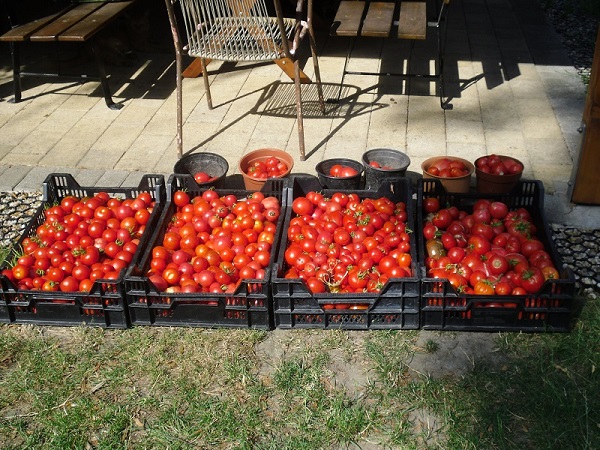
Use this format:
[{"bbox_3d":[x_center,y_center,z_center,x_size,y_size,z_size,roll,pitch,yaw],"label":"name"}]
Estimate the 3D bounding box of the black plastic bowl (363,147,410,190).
[{"bbox_3d":[0.301,-0.149,2.784,0.165,0.174,0.165,-1,30,1],"label":"black plastic bowl"}]

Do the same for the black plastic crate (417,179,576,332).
[{"bbox_3d":[0.565,0.057,2.420,0.400,0.168,0.600,2,30,6],"label":"black plastic crate"}]

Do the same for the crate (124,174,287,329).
[{"bbox_3d":[-0.259,0.066,2.449,0.400,0.165,0.600,1,30,4],"label":"crate"}]

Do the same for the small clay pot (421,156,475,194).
[{"bbox_3d":[0.510,-0.134,2.773,0.183,0.147,0.183,-1,30,1],"label":"small clay pot"}]

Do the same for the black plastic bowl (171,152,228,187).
[{"bbox_3d":[-0.338,-0.135,2.806,0.189,0.157,0.189,-2,38,0],"label":"black plastic bowl"}]

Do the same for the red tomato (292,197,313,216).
[{"bbox_3d":[0.009,-0.060,2.578,0.066,0.060,0.066,-2,30,0],"label":"red tomato"}]

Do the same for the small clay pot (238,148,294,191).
[{"bbox_3d":[-0.113,-0.142,2.795,0.192,0.168,0.192,-2,38,0],"label":"small clay pot"}]

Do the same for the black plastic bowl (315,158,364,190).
[{"bbox_3d":[0.140,-0.130,2.781,0.165,0.150,0.165,-1,30,1],"label":"black plastic bowl"}]

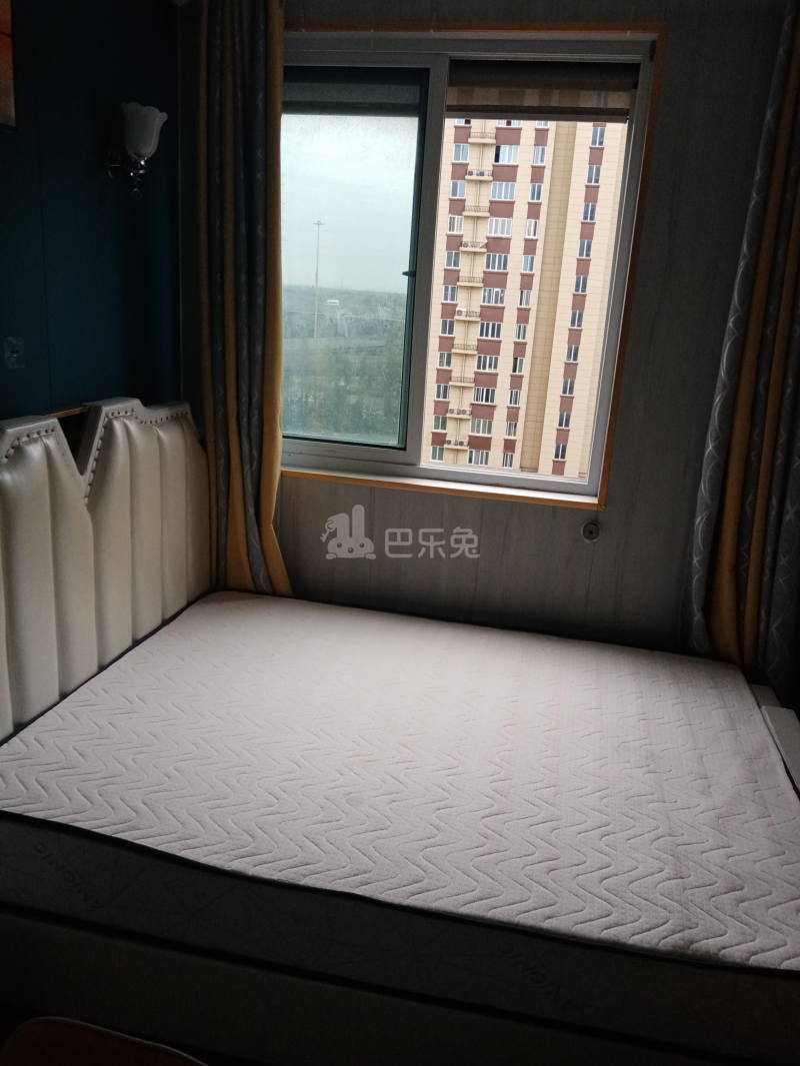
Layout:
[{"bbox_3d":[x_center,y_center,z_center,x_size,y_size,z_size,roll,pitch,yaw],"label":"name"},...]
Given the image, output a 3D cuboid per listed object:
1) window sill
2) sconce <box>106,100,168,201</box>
[{"bbox_3d":[0.057,-0.195,3.057,1.387,0.030,0.140,7,16,11],"label":"window sill"},{"bbox_3d":[-0.793,-1.155,2.446,0.178,0.257,0.137,6,14,11],"label":"sconce"}]

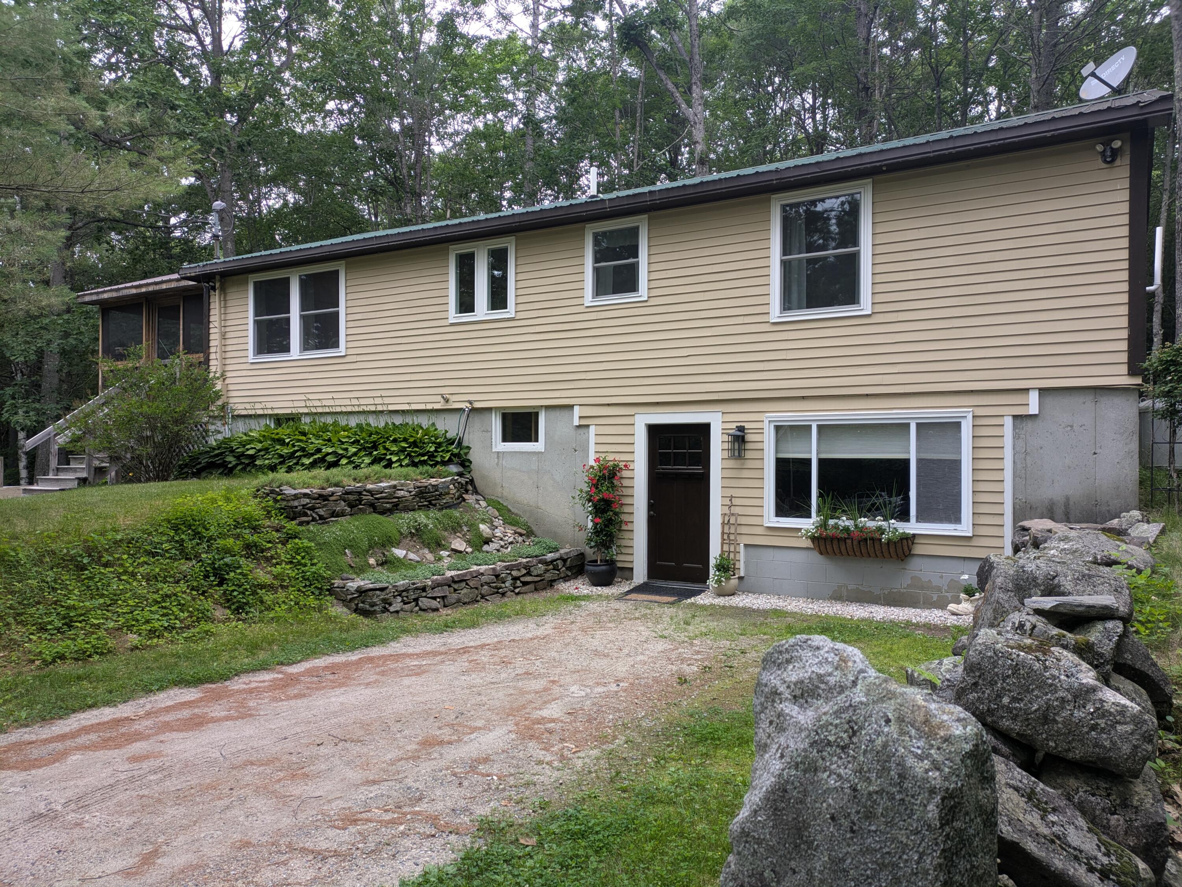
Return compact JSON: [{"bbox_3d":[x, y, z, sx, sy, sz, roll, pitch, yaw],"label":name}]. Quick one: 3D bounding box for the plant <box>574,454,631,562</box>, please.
[{"bbox_3d":[0.134,0.835,10.800,0.660,1.320,0.580,0,-1,31],"label":"plant"}]

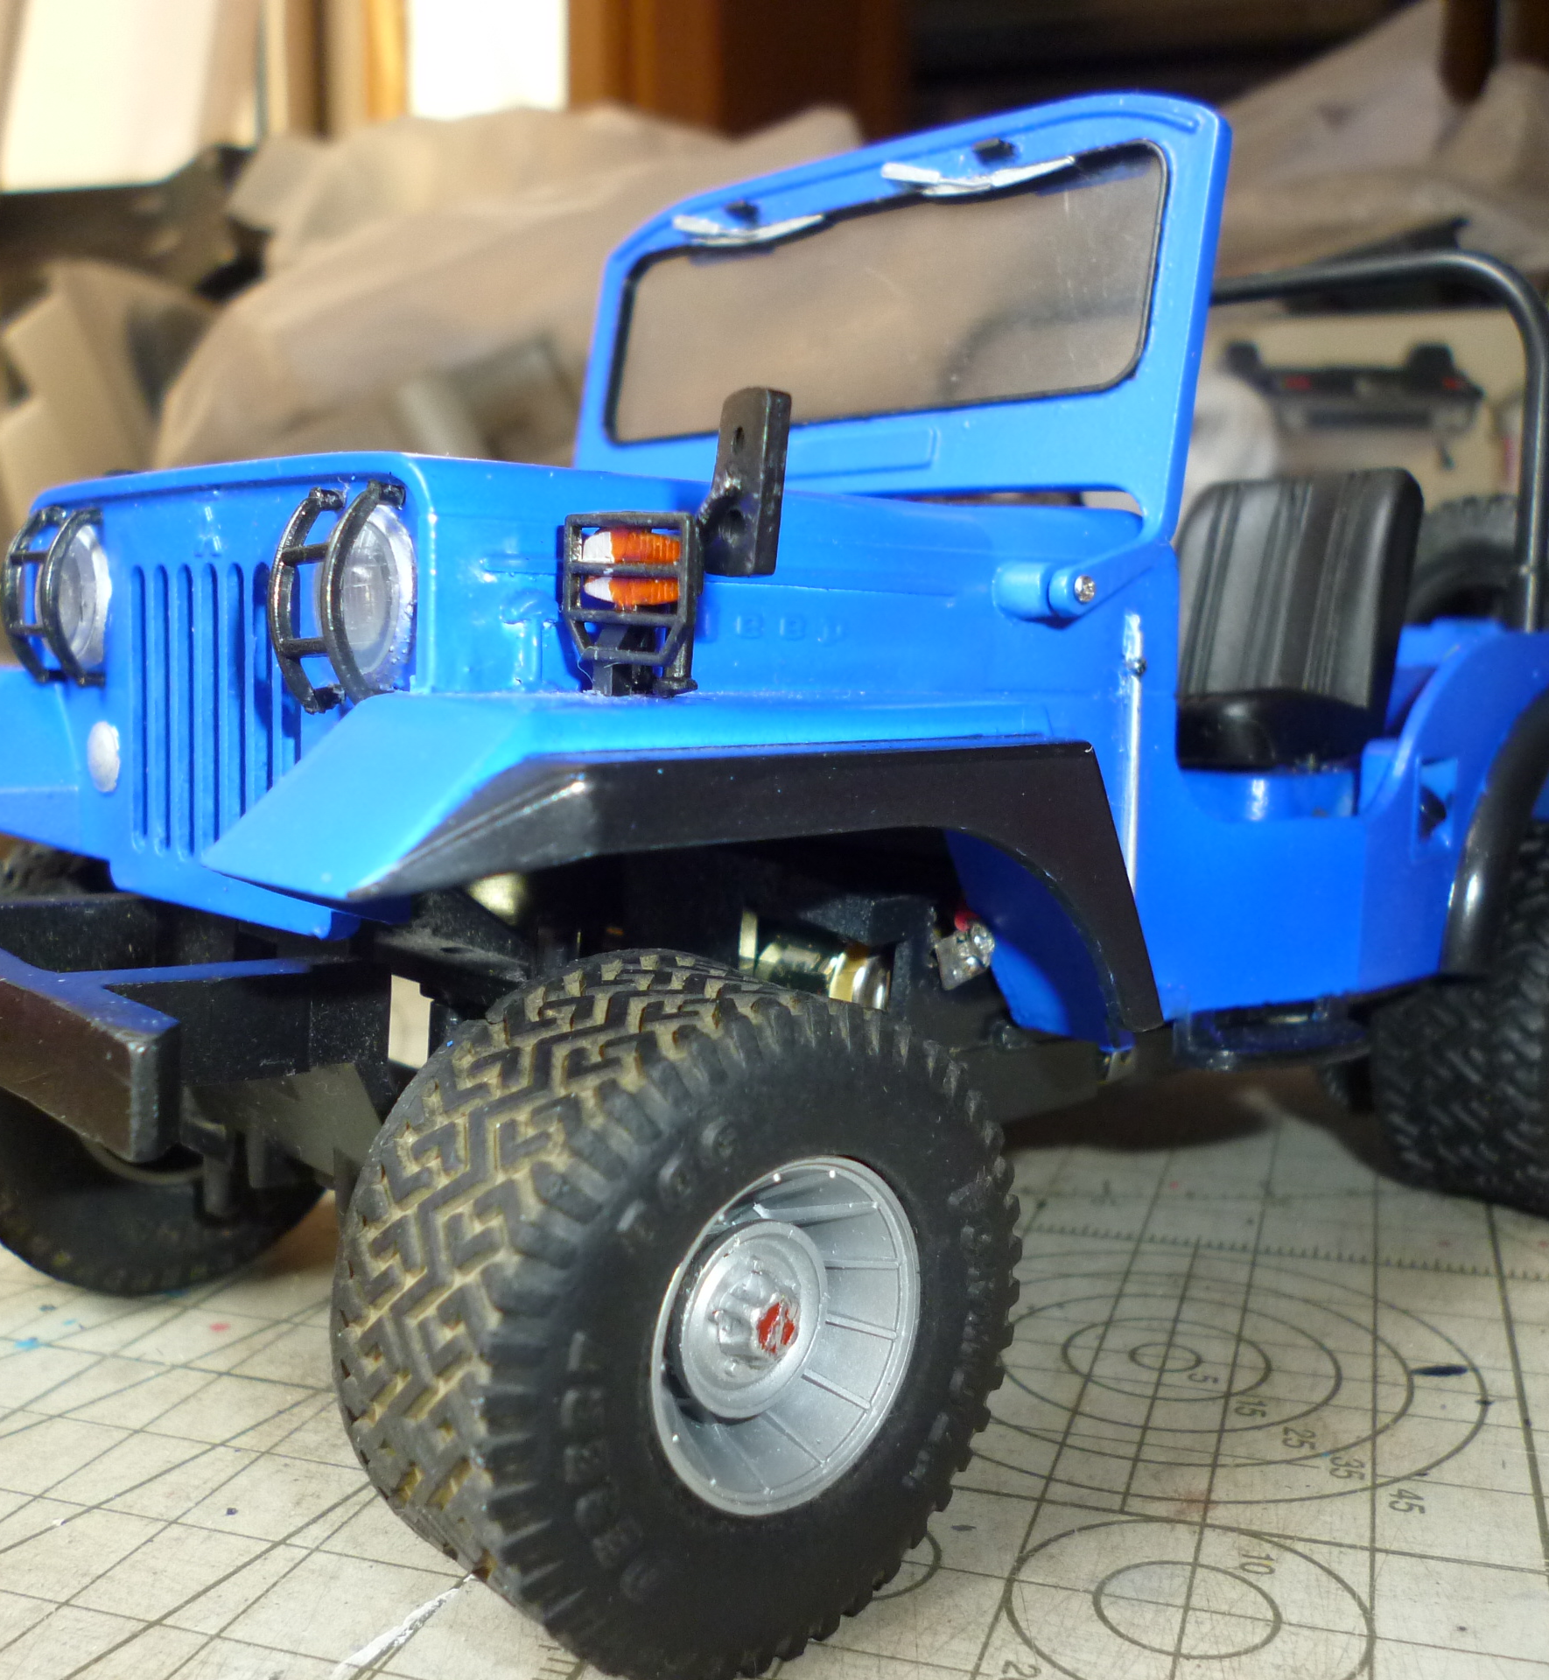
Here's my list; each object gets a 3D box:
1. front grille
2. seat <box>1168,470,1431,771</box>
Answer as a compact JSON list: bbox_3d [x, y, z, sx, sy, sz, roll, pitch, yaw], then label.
[{"bbox_3d":[-0.035,-0.008,0.116,0.002,0.020,0.023,-7,10,-42],"label":"front grille"},{"bbox_3d":[0.042,-0.020,0.162,0.026,0.025,0.021,-7,10,-42],"label":"seat"}]

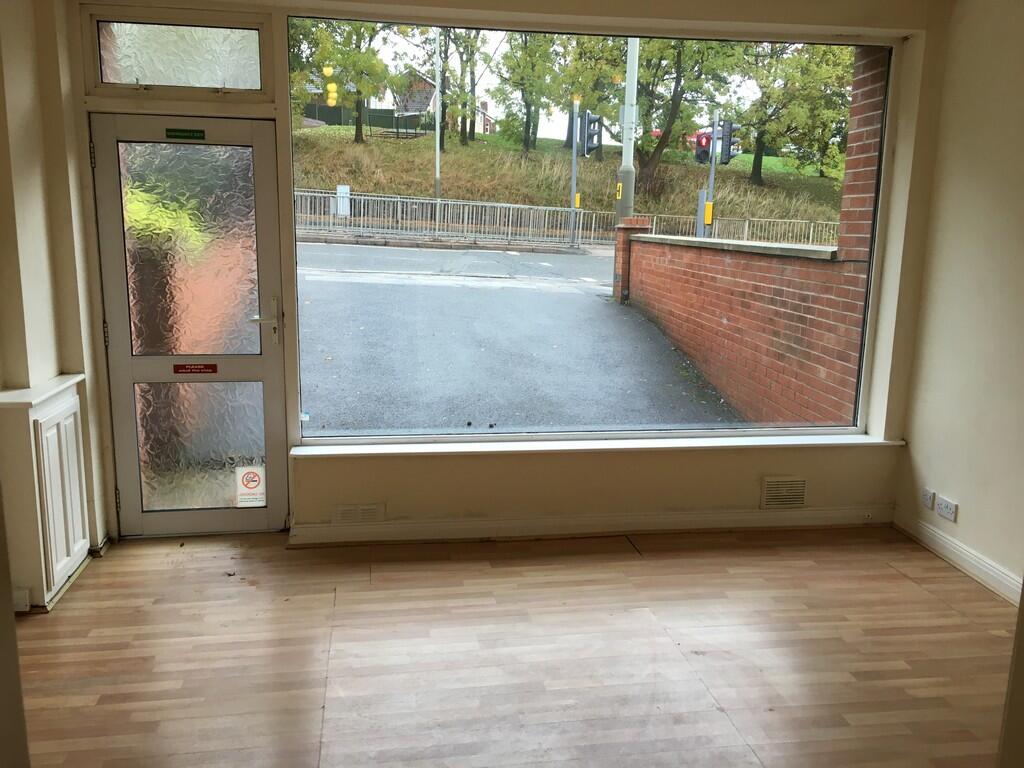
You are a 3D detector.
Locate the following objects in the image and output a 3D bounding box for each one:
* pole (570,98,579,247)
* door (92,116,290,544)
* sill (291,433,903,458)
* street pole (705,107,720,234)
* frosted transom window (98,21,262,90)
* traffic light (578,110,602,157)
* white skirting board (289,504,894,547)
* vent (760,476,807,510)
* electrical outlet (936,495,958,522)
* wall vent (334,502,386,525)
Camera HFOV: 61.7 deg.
[{"bbox_3d":[1.521,-5.043,20.687,0.120,3.484,0.120,-1,10,-8],"label":"pole"},{"bbox_3d":[-1.528,-0.240,4.151,0.808,2.017,0.060,-1,10,-8],"label":"door"},{"bbox_3d":[0.491,0.320,4.398,3.150,0.023,0.171,-1,10,-8],"label":"sill"},{"bbox_3d":[4.693,-4.744,20.203,0.120,3.305,0.120,-1,10,-8],"label":"street pole"},{"bbox_3d":[-1.504,-1.493,3.922,0.700,0.268,0.045,-1,10,-8],"label":"frosted transom window"},{"bbox_3d":[1.911,-6.061,20.800,0.500,1.080,0.480,4,11,14],"label":"traffic light"},{"bbox_3d":[0.485,0.721,4.389,3.157,0.102,0.020,-1,10,-8],"label":"white skirting board"},{"bbox_3d":[1.419,0.568,4.495,0.240,0.165,0.018,-1,10,-8],"label":"vent"},{"bbox_3d":[2.087,0.600,4.116,0.020,0.086,0.146,0,10,-5],"label":"electrical outlet"},{"bbox_3d":[-0.747,0.631,4.199,0.250,0.095,0.015,-1,10,-8],"label":"wall vent"}]

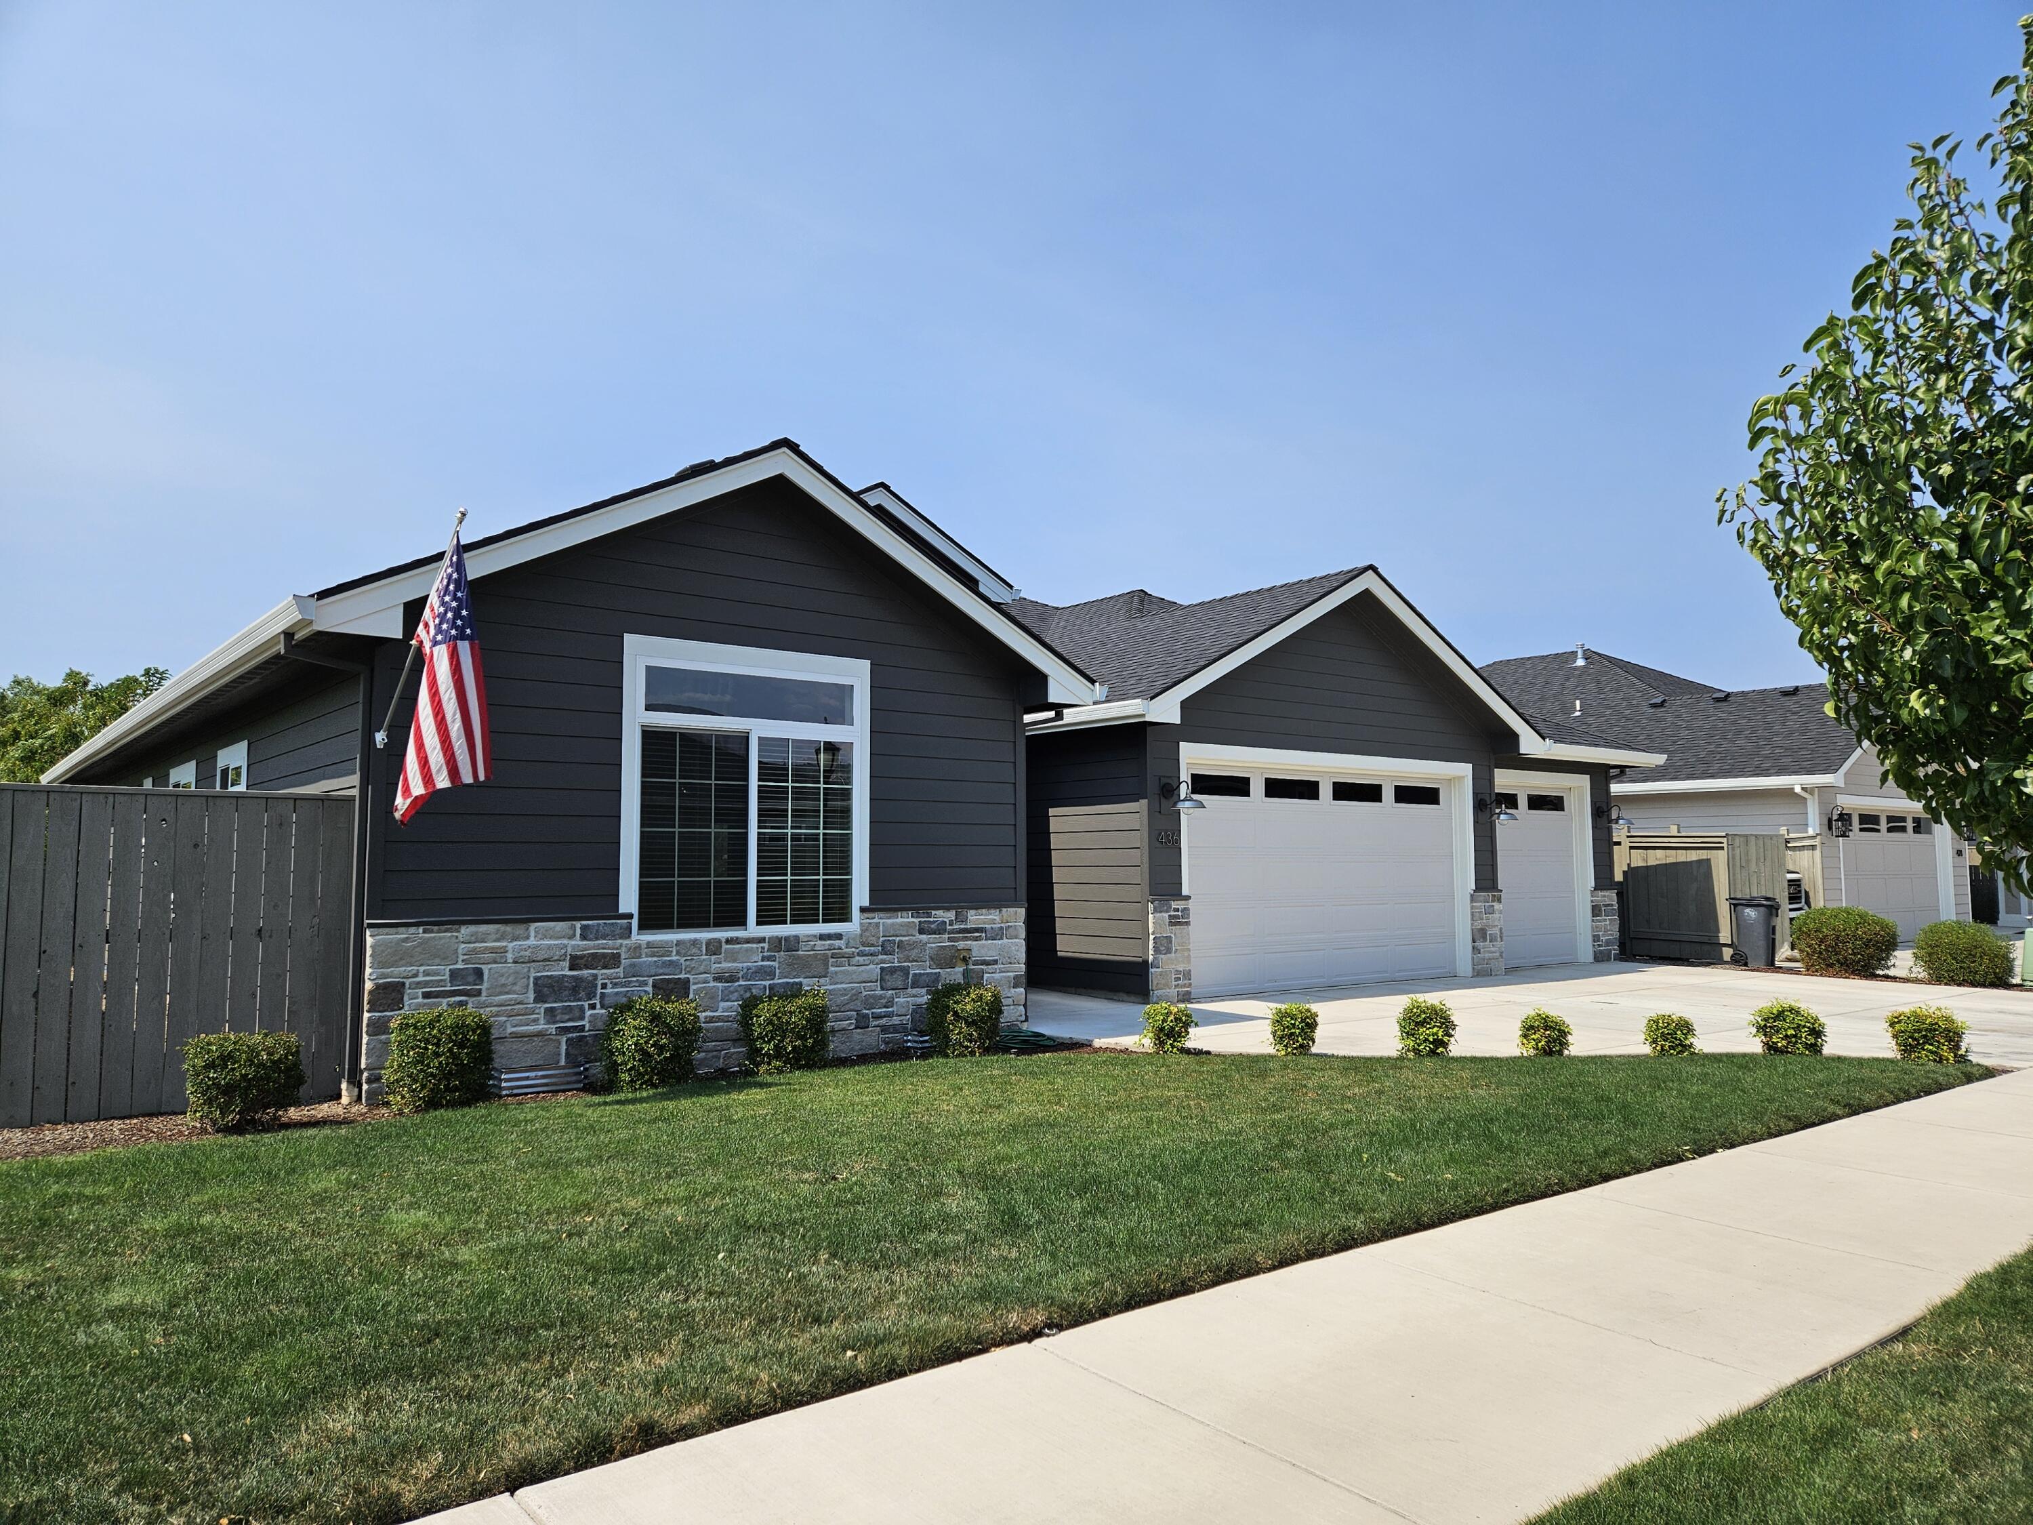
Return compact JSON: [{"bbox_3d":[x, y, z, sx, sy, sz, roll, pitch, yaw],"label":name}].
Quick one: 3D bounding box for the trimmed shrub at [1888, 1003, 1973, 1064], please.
[{"bbox_3d":[6.591,1.953,9.792,0.580,0.440,0.550,3,-6,-39],"label":"trimmed shrub"}]

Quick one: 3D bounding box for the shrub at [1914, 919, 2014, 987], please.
[{"bbox_3d":[11.904,2.392,16.985,0.986,0.837,0.986,3,-5,-39],"label":"shrub"}]

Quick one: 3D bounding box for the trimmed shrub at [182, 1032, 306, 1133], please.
[{"bbox_3d":[-4.242,1.741,7.420,0.558,0.504,0.558,3,-5,-39],"label":"trimmed shrub"}]

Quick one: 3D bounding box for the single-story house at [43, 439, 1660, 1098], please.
[{"bbox_3d":[-2.881,0.307,20.615,18.300,5.450,18.500,3,-6,-39],"label":"single-story house"}]

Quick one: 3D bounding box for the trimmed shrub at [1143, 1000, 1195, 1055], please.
[{"bbox_3d":[1.140,1.988,10.180,0.410,0.400,0.400,0,-4,0],"label":"trimmed shrub"}]

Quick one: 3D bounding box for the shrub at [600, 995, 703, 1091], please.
[{"bbox_3d":[-2.346,1.799,8.678,0.561,0.579,0.561,3,-5,-39],"label":"shrub"}]

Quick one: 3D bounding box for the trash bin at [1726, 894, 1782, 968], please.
[{"bbox_3d":[10.240,2.348,18.750,0.520,1.000,0.600,4,-6,-44],"label":"trash bin"}]

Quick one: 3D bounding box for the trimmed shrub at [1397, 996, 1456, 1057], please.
[{"bbox_3d":[3.086,1.997,10.175,0.380,0.475,0.380,3,-5,-39],"label":"trimmed shrub"}]

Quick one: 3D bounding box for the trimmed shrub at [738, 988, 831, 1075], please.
[{"bbox_3d":[-1.658,1.870,9.660,0.600,0.600,0.580,0,-4,0],"label":"trimmed shrub"}]

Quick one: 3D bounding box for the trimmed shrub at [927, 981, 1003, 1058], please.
[{"bbox_3d":[-0.381,1.925,10.123,0.493,0.555,0.493,3,-5,-39],"label":"trimmed shrub"}]

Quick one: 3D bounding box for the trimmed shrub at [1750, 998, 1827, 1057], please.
[{"bbox_3d":[5.747,1.969,10.077,0.540,0.440,0.520,3,-6,-39],"label":"trimmed shrub"}]

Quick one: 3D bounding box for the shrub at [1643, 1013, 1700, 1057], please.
[{"bbox_3d":[4.857,2.004,10.030,0.410,0.350,0.400,3,-6,-39],"label":"shrub"}]

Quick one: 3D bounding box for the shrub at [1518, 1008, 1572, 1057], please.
[{"bbox_3d":[3.993,2.053,10.214,0.344,0.381,0.344,3,-5,-39],"label":"shrub"}]

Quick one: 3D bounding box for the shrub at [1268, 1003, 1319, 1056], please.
[{"bbox_3d":[2.090,2.023,10.186,0.335,0.405,0.335,0,-4,0],"label":"shrub"}]

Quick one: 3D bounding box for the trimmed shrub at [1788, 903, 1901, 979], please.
[{"bbox_3d":[10.764,2.279,17.611,1.380,0.930,1.300,3,-6,-39],"label":"trimmed shrub"}]

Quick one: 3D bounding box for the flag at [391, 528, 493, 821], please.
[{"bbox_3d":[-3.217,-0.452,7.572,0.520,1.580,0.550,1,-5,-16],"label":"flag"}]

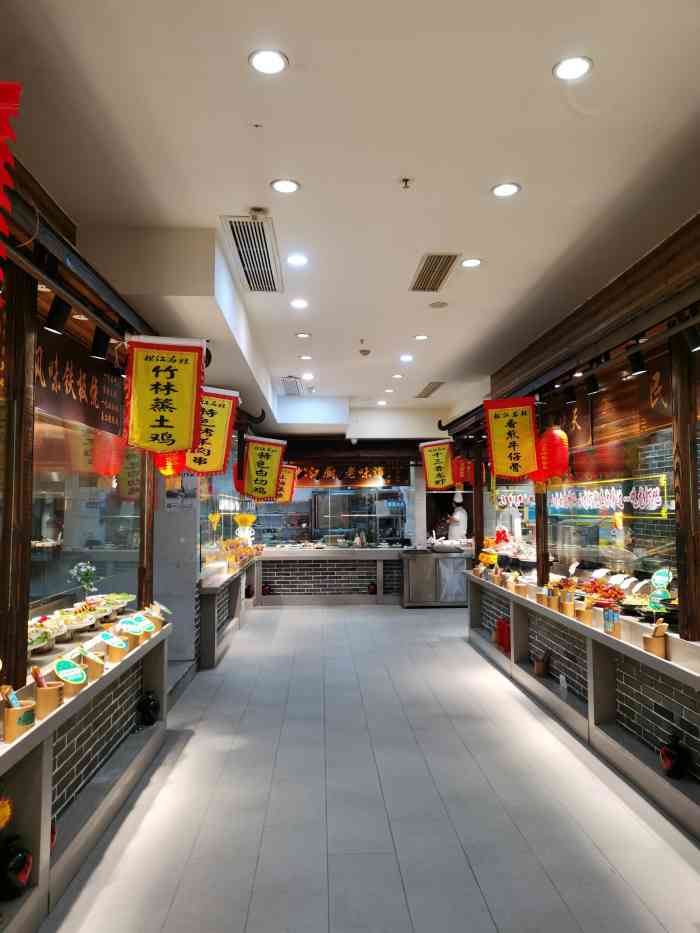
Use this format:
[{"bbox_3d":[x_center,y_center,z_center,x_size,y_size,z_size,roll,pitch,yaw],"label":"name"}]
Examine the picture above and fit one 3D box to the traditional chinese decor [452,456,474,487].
[{"bbox_3d":[1.622,0.071,10.400,0.310,0.430,0.270,0,-4,2],"label":"traditional chinese decor"}]

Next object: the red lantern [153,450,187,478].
[{"bbox_3d":[-1.310,-0.110,5.365,0.240,0.410,0.240,0,-3,-2],"label":"red lantern"}]

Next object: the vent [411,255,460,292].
[{"bbox_3d":[0.538,-1.256,4.729,0.205,0.050,0.740,0,-3,-2],"label":"vent"}]

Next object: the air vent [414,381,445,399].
[{"bbox_3d":[1.013,-0.987,9.326,0.190,0.050,1.200,0,-3,-2],"label":"air vent"}]

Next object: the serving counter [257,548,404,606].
[{"bbox_3d":[-0.253,1.736,11.598,2.420,0.890,0.700,0,-3,-2],"label":"serving counter"}]

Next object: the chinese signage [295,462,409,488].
[{"bbox_3d":[-0.019,0.135,11.472,1.950,0.390,0.060,0,-3,-2],"label":"chinese signage"}]

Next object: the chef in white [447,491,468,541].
[{"bbox_3d":[1.916,1.321,12.838,0.420,1.820,0.520,-1,-3,8],"label":"chef in white"}]

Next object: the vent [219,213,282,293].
[{"bbox_3d":[-0.576,-1.269,4.442,0.280,0.050,1.280,0,-3,-2],"label":"vent"}]

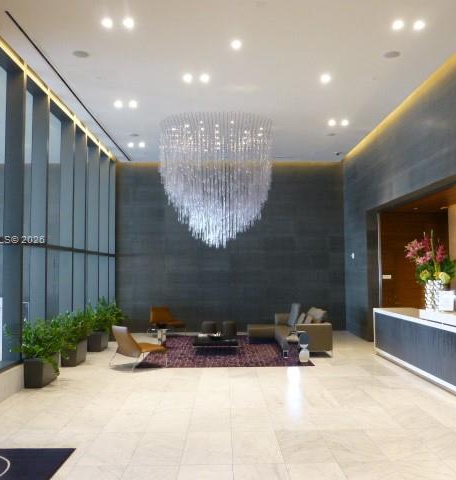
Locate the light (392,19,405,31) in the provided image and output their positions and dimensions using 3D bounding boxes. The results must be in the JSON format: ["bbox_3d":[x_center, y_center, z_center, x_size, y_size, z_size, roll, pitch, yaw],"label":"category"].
[{"bbox_3d":[2.026,-2.555,5.933,0.140,0.050,0.140,0,-3,-1],"label":"light"}]

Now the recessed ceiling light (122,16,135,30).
[{"bbox_3d":[-1.178,-2.557,5.908,0.140,0.050,0.140,0,-3,-1],"label":"recessed ceiling light"}]

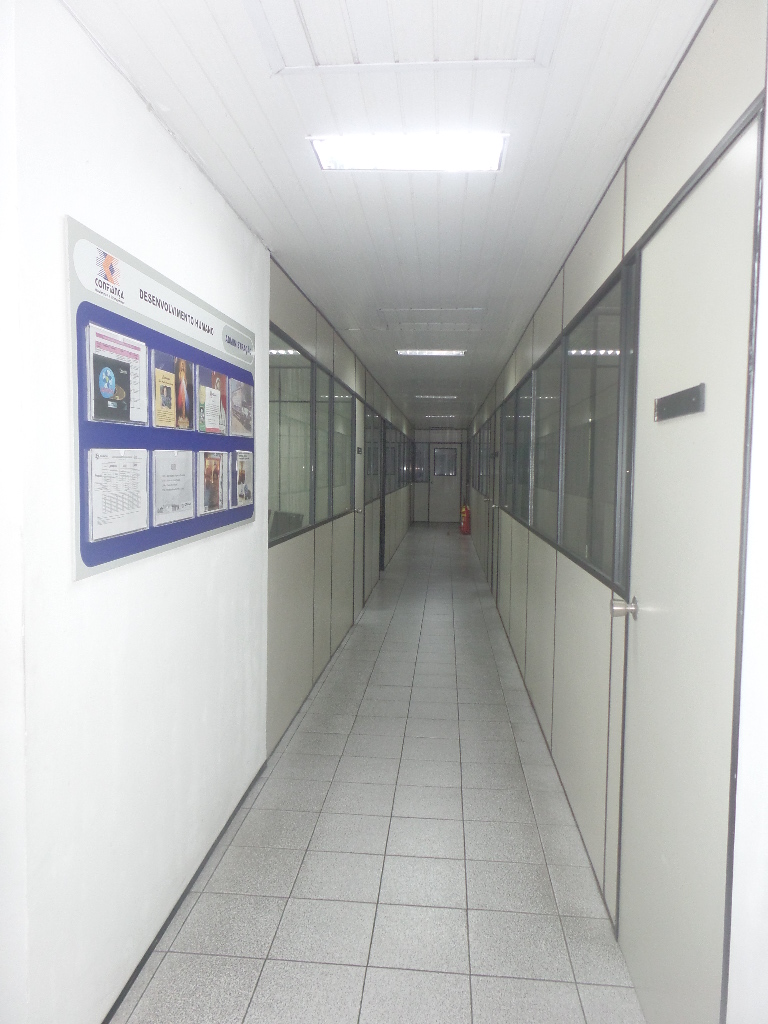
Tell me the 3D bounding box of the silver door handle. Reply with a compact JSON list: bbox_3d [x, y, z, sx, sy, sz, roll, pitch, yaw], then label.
[{"bbox_3d":[0.696,0.279,1.977,0.068,0.066,0.066,1,4,5],"label":"silver door handle"}]

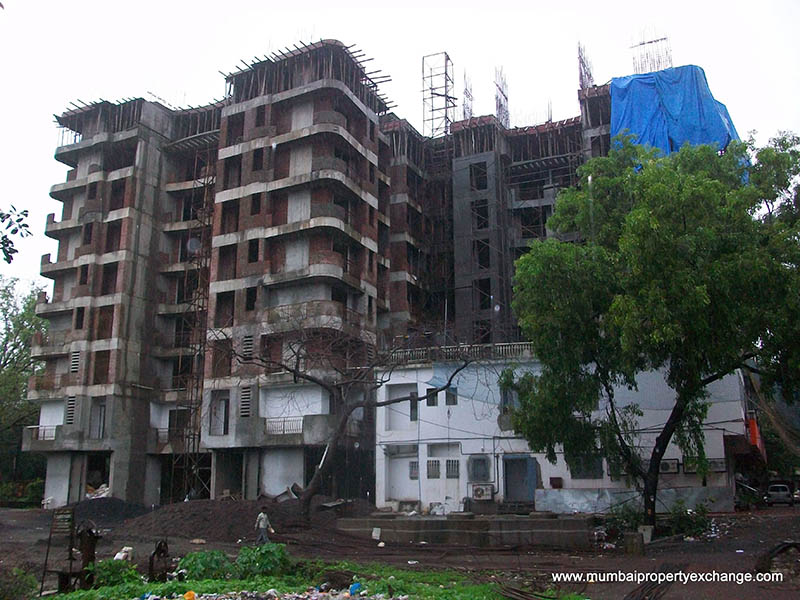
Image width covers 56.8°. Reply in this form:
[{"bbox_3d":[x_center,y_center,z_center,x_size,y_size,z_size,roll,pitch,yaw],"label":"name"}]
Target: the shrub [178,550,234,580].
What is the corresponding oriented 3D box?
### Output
[{"bbox_3d":[-5.281,7.323,20.372,1.420,0.750,1.200,0,-13,0],"label":"shrub"}]

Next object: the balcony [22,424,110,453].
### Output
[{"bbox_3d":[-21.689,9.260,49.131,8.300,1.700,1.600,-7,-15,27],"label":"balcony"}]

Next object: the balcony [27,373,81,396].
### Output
[{"bbox_3d":[-23.878,6.227,51.863,4.800,1.450,1.700,-7,-15,27],"label":"balcony"}]

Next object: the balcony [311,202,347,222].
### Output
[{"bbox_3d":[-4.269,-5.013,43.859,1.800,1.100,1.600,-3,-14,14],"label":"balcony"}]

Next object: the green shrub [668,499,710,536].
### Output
[{"bbox_3d":[11.625,8.736,29.784,1.500,1.450,1.300,0,-13,0],"label":"green shrub"}]

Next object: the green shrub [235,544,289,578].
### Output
[{"bbox_3d":[-3.549,6.699,18.951,1.380,0.830,1.400,0,-14,0],"label":"green shrub"}]

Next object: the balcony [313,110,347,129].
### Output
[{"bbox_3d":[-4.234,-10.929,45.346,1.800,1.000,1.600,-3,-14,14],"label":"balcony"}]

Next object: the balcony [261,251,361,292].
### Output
[{"bbox_3d":[-5.455,-1.452,45.428,4.900,1.450,3.900,-7,-15,27],"label":"balcony"}]

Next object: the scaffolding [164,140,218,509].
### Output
[{"bbox_3d":[-13.511,0.929,48.575,1.500,24.800,1.500,-7,-15,27],"label":"scaffolding"}]

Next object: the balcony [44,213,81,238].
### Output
[{"bbox_3d":[-23.955,-5.562,53.896,4.000,1.650,1.600,-7,-15,27],"label":"balcony"}]

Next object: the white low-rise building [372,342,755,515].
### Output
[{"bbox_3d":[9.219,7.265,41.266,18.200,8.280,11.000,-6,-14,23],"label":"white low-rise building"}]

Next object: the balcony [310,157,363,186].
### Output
[{"bbox_3d":[-4.127,-7.641,45.333,1.700,1.350,2.500,-7,-15,27],"label":"balcony"}]

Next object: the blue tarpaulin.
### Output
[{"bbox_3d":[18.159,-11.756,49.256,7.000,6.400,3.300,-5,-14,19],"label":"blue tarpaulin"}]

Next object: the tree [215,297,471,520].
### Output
[{"bbox_3d":[-2.808,5.316,36.811,12.400,10.400,8.500,0,-14,0],"label":"tree"}]

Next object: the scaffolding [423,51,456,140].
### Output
[{"bbox_3d":[3.160,-16.361,60.306,1.950,7.100,1.950,-5,-14,20],"label":"scaffolding"}]

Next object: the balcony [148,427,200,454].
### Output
[{"bbox_3d":[-14.581,9.441,49.710,4.550,1.790,1.400,-7,-15,27],"label":"balcony"}]

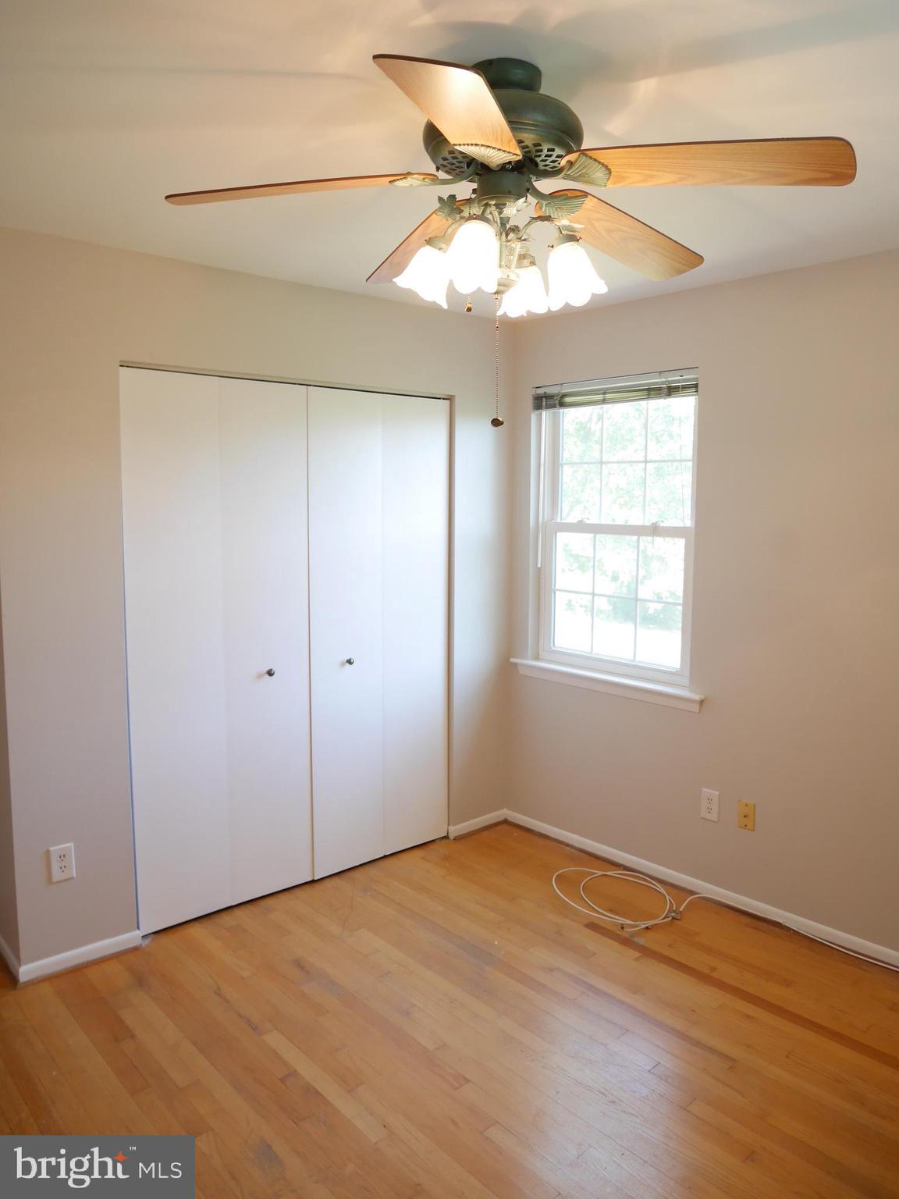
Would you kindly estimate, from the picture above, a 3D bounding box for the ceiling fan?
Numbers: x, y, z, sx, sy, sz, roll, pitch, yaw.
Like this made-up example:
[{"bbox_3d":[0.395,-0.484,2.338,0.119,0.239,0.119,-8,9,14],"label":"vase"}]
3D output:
[{"bbox_3d":[0.104,-0.817,1.667,1.280,0.460,1.280,-6,9,-40],"label":"ceiling fan"}]

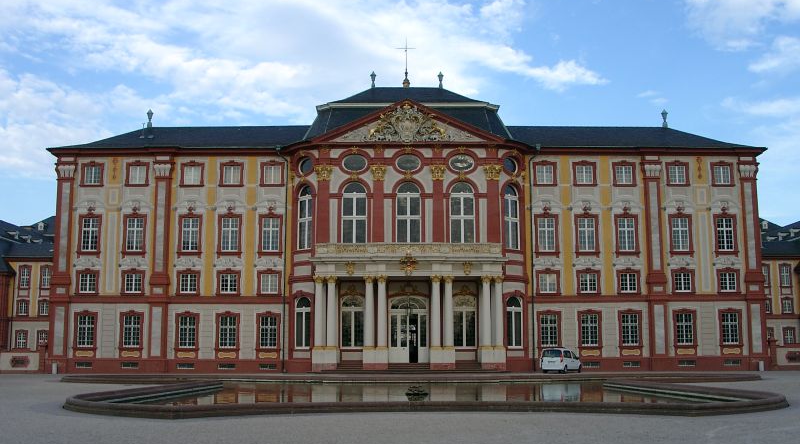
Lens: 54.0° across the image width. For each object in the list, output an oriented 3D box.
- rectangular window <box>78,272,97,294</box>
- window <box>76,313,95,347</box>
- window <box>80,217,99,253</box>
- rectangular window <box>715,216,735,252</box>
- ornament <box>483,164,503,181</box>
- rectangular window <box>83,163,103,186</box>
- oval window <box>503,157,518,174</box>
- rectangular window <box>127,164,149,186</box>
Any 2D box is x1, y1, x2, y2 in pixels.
[{"bbox_3d":[-24.472,4.824,61.605,1.269,1.604,0.250,0,-7,-1],"label":"rectangular window"},{"bbox_3d":[-24.110,8.441,60.432,1.347,2.483,0.250,0,-8,-1],"label":"window"},{"bbox_3d":[-25.461,1.053,64.657,1.490,2.850,0.250,0,-8,0],"label":"window"},{"bbox_3d":[25.803,1.004,62.377,1.450,2.740,0.250,0,-8,-1],"label":"rectangular window"},{"bbox_3d":[7.131,-3.774,60.256,1.459,1.262,0.600,0,-7,-1],"label":"ornament"},{"bbox_3d":[-24.903,-3.813,63.721,1.466,1.734,0.200,0,-8,-1],"label":"rectangular window"},{"bbox_3d":[8.655,-4.426,61.545,1.750,1.439,0.250,7,-11,-40],"label":"oval window"},{"bbox_3d":[-21.403,-3.798,64.253,1.520,1.710,0.250,0,-8,-1],"label":"rectangular window"}]

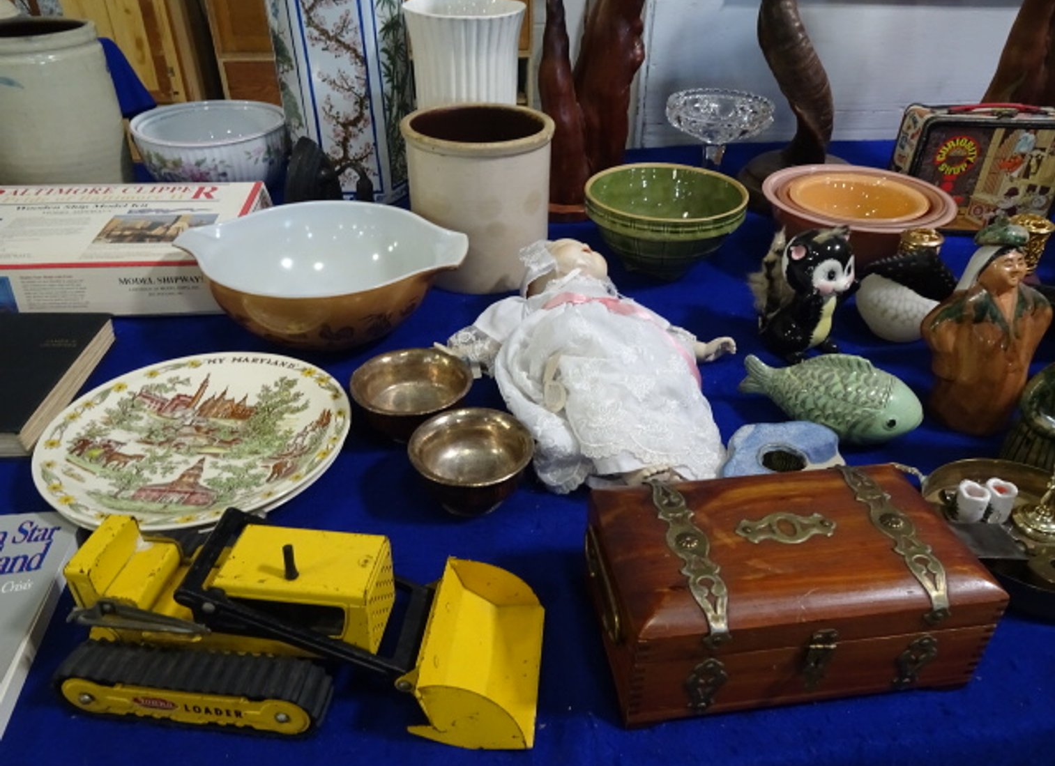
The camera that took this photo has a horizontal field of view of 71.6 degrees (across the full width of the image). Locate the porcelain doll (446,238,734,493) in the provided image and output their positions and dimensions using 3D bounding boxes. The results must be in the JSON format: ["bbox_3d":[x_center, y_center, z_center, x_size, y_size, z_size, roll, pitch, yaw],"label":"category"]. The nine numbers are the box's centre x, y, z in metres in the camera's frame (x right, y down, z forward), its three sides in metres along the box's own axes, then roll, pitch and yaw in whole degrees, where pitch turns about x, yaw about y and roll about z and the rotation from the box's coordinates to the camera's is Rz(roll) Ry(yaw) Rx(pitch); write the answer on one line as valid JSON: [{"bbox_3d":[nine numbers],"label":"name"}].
[{"bbox_3d":[0.067,-0.044,0.750,0.305,0.103,0.385,-3,34,-6],"label":"porcelain doll"}]

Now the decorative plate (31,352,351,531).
[{"bbox_3d":[-0.295,0.051,0.667,0.264,0.027,0.264,0,34,0],"label":"decorative plate"}]

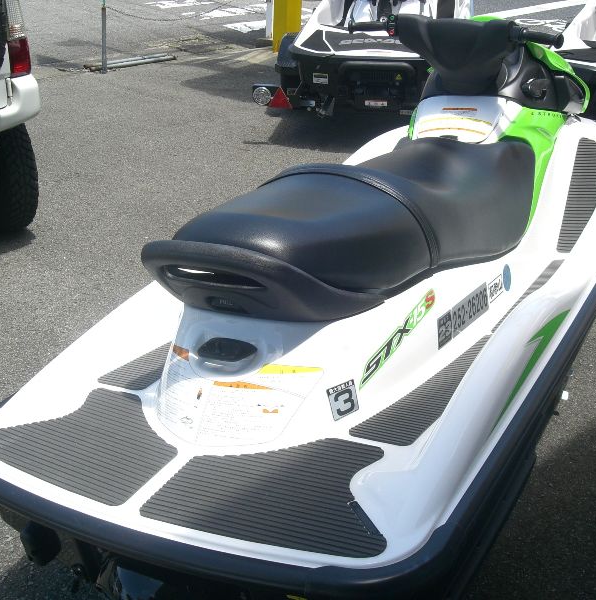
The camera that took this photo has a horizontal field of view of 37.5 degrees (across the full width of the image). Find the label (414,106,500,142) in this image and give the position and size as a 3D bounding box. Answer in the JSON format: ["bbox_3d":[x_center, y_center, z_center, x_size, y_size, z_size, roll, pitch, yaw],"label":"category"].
[{"bbox_3d":[0.500,-0.558,2.766,0.255,0.145,0.035,8,-19,27],"label":"label"}]

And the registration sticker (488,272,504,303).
[{"bbox_3d":[0.526,-0.030,2.329,0.003,0.050,0.097,0,18,34],"label":"registration sticker"}]

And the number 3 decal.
[{"bbox_3d":[0.093,0.201,1.759,0.068,0.065,0.003,-19,9,-34],"label":"number 3 decal"}]

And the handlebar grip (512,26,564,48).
[{"bbox_3d":[0.698,-0.757,2.534,0.042,0.042,0.151,-23,39,-34],"label":"handlebar grip"}]

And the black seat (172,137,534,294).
[{"bbox_3d":[0.216,-0.245,2.384,0.533,0.340,1.442,8,22,28],"label":"black seat"}]

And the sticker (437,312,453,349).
[{"bbox_3d":[0.345,0.071,2.061,0.003,0.076,0.071,7,23,36],"label":"sticker"}]

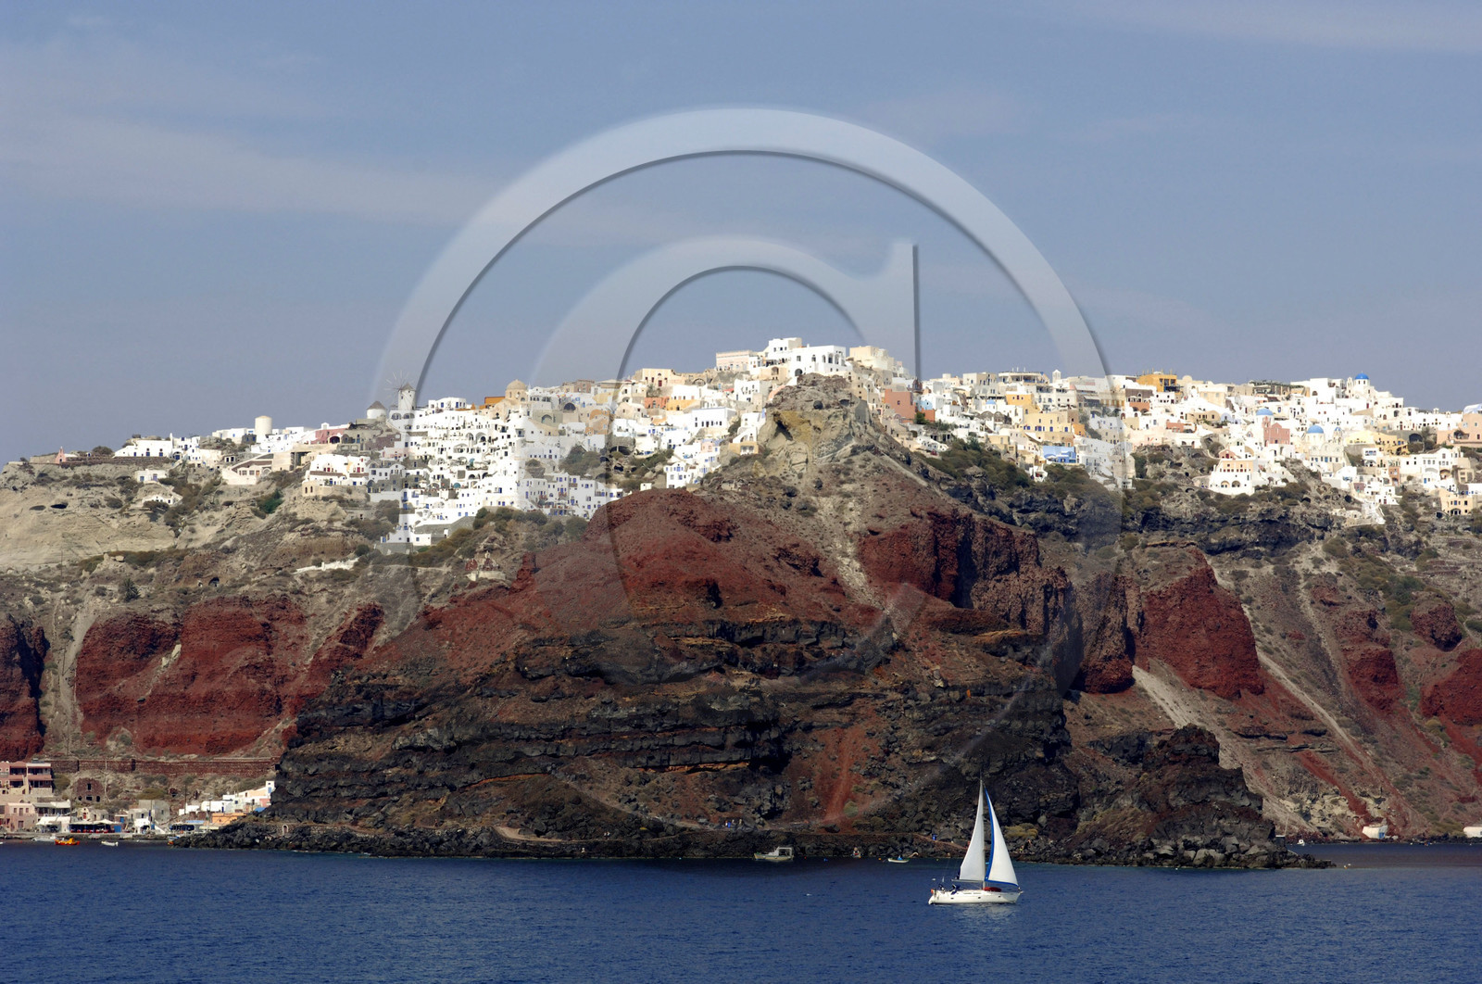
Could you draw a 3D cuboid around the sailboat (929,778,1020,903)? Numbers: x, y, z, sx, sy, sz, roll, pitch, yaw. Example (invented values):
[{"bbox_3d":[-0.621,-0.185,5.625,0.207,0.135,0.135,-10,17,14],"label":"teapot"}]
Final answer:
[{"bbox_3d":[32.759,49.261,560.000,13.200,17.300,4.200,0,-4,-4],"label":"sailboat"}]

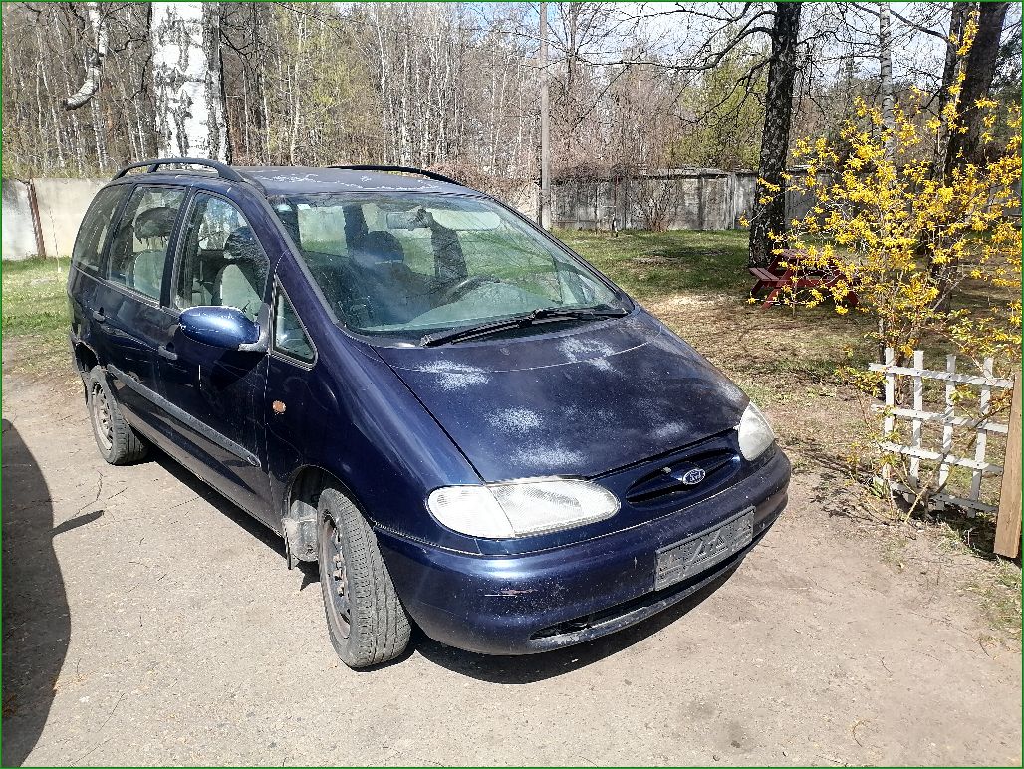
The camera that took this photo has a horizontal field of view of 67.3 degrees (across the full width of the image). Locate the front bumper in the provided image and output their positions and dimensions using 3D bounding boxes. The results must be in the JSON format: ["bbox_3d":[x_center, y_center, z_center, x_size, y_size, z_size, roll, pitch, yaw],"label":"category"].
[{"bbox_3d":[0.461,0.514,2.672,1.800,0.400,0.570,-11,17,-40],"label":"front bumper"}]

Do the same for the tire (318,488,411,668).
[{"bbox_3d":[-0.512,0.636,2.642,0.200,0.625,0.625,-6,14,-25],"label":"tire"}]

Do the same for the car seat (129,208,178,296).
[{"bbox_3d":[-1.835,-0.425,4.317,0.480,1.090,0.680,-11,17,-40],"label":"car seat"}]

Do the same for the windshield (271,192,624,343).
[{"bbox_3d":[-0.234,-0.518,3.233,1.480,0.140,1.040,-11,49,-40],"label":"windshield"}]

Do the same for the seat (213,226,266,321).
[{"bbox_3d":[-1.176,-0.249,3.736,0.520,1.060,0.720,-11,17,-40],"label":"seat"}]

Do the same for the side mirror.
[{"bbox_3d":[-0.996,-0.195,2.666,0.260,0.175,0.150,-11,17,-40],"label":"side mirror"}]

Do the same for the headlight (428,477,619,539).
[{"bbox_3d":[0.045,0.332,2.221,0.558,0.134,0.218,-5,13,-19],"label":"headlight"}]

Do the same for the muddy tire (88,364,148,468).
[{"bbox_3d":[-2.393,0.186,4.715,0.200,0.625,0.625,-11,17,-40],"label":"muddy tire"}]

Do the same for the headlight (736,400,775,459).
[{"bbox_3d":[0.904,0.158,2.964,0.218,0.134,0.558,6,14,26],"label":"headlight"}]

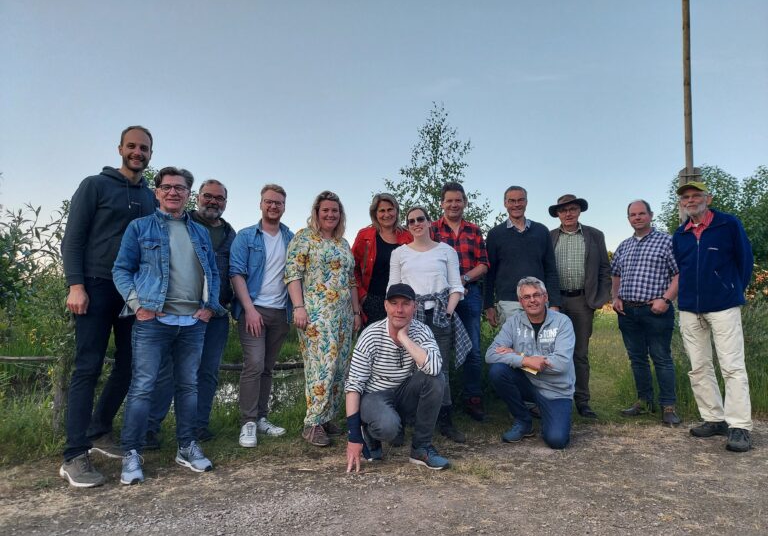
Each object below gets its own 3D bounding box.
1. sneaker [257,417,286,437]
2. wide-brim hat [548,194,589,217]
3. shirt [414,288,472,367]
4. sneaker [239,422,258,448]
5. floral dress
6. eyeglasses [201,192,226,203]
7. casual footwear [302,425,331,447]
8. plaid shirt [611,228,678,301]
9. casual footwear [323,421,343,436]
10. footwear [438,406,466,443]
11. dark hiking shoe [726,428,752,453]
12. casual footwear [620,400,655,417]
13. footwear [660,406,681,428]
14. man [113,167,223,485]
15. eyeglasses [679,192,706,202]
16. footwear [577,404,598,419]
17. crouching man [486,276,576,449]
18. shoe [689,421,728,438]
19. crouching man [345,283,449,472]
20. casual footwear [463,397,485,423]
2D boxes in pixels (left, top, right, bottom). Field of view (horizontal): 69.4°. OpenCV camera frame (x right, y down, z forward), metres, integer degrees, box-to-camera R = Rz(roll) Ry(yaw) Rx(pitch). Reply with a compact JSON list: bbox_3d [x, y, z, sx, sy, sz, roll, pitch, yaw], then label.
[{"bbox_3d":[-0.814,1.148,4.012,0.290,0.110,0.105,-3,-4,44],"label":"sneaker"},{"bbox_3d":[1.487,-0.500,4.470,0.310,0.150,0.340,-9,-2,17],"label":"wide-brim hat"},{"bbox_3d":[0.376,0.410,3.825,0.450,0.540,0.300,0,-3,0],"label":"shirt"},{"bbox_3d":[-0.929,1.137,3.802,0.110,0.115,0.290,0,-3,-8],"label":"sneaker"},{"bbox_3d":[-0.446,0.411,3.895,0.500,1.370,0.360,1,-3,-15],"label":"floral dress"},{"bbox_3d":[-1.116,-0.465,3.630,0.150,0.050,0.150,10,0,-17],"label":"eyeglasses"},{"bbox_3d":[-0.466,1.140,3.832,0.100,0.110,0.265,2,-3,-32],"label":"casual footwear"},{"bbox_3d":[2.090,-0.012,4.450,0.530,0.600,0.320,-1,-3,29],"label":"plaid shirt"},{"bbox_3d":[-0.374,1.149,4.032,0.100,0.110,0.265,2,-3,-40],"label":"casual footwear"},{"bbox_3d":[0.478,1.086,3.870,0.100,0.200,0.260,1,-3,-30],"label":"footwear"},{"bbox_3d":[2.349,1.118,3.660,0.115,0.120,0.300,-1,-3,30],"label":"dark hiking shoe"},{"bbox_3d":[2.093,1.157,4.570,0.290,0.115,0.110,1,-3,-25],"label":"casual footwear"},{"bbox_3d":[2.273,1.150,4.400,0.110,0.115,0.290,-1,-2,14],"label":"footwear"},{"bbox_3d":[-1.268,0.298,3.250,0.590,1.740,0.480,1,-3,-28],"label":"man"},{"bbox_3d":[2.106,-0.481,3.786,0.145,0.045,0.145,-2,-3,42],"label":"eyeglasses"},{"bbox_3d":[1.677,1.159,4.570,0.105,0.110,0.290,1,-2,-15],"label":"footwear"},{"bbox_3d":[1.058,0.624,3.950,0.620,1.130,0.720,-1,-2,20],"label":"crouching man"},{"bbox_3d":[2.283,1.127,3.890,0.300,0.120,0.115,1,-3,-24],"label":"shoe"},{"bbox_3d":[0.071,0.636,3.435,0.590,1.080,0.680,0,-3,-8],"label":"crouching man"},{"bbox_3d":[0.706,1.136,4.403,0.110,0.140,0.290,1,-3,-22],"label":"casual footwear"}]

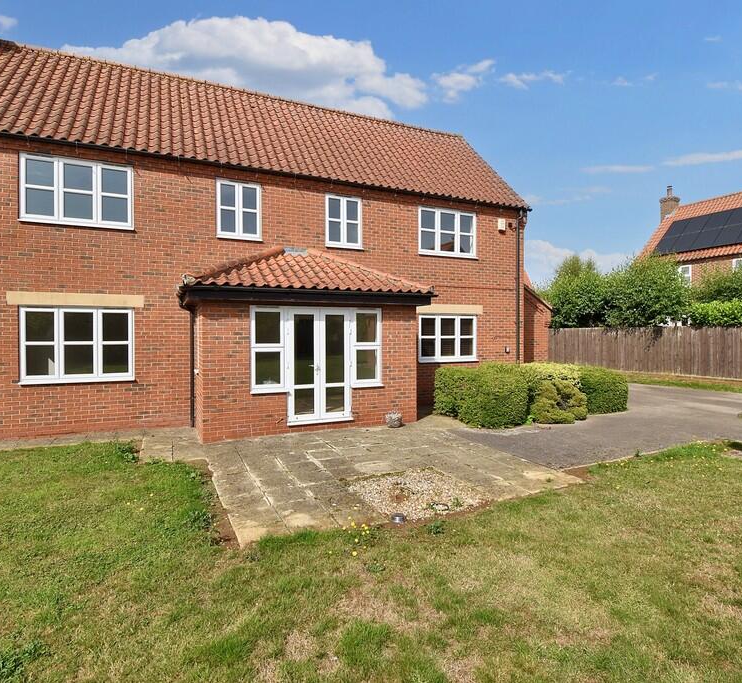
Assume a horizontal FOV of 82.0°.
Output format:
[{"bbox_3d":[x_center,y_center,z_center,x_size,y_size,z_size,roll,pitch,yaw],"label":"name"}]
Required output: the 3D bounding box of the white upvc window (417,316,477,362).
[{"bbox_3d":[1.946,-0.053,10.655,1.720,1.150,0.100,0,0,-22],"label":"white upvc window"}]

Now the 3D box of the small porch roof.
[{"bbox_3d":[-1.175,-1.343,8.343,4.550,1.340,1.850,0,0,-22],"label":"small porch roof"}]

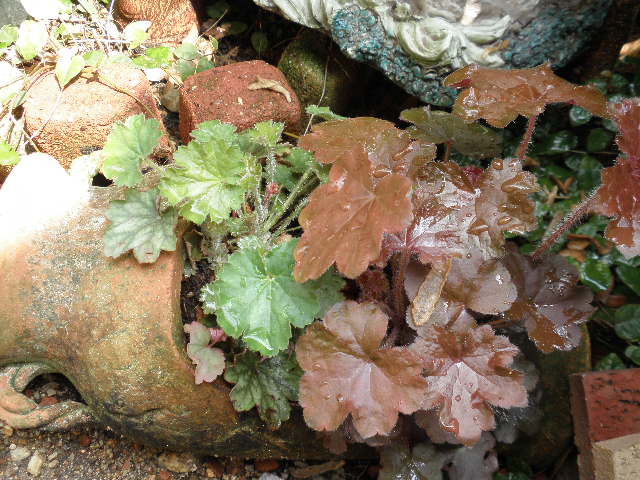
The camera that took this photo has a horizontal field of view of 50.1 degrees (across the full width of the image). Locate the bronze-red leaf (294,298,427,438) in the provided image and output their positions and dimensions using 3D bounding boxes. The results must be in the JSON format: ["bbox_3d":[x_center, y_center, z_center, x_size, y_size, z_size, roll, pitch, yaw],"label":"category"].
[{"bbox_3d":[0.033,0.104,0.550,0.107,0.027,0.114,-3,72,2],"label":"bronze-red leaf"}]

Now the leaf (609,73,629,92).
[{"bbox_3d":[0.366,-0.193,0.840,0.024,0.008,0.027,0,56,0],"label":"leaf"}]

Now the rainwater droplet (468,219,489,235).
[{"bbox_3d":[0.130,-0.011,0.560,0.017,0.006,0.012,-15,59,-2],"label":"rainwater droplet"}]

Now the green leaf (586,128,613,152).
[{"bbox_3d":[0.323,-0.115,0.790,0.029,0.008,0.031,0,63,0],"label":"green leaf"}]

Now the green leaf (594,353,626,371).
[{"bbox_3d":[0.280,0.120,0.660,0.031,0.009,0.030,-5,60,-3],"label":"green leaf"}]

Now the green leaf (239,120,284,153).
[{"bbox_3d":[-0.051,-0.092,0.601,0.030,0.016,0.048,26,56,16],"label":"green leaf"}]

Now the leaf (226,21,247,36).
[{"bbox_3d":[-0.100,-0.254,0.820,0.024,0.007,0.025,3,66,1],"label":"leaf"}]

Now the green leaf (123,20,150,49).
[{"bbox_3d":[-0.252,-0.282,0.940,0.034,0.013,0.042,17,55,12],"label":"green leaf"}]

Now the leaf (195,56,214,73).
[{"bbox_3d":[-0.128,-0.195,0.760,0.022,0.008,0.021,-18,64,-16],"label":"leaf"}]

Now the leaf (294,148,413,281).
[{"bbox_3d":[0.025,-0.014,0.508,0.079,0.025,0.115,19,71,13],"label":"leaf"}]

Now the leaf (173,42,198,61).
[{"bbox_3d":[-0.179,-0.254,0.920,0.033,0.010,0.028,4,53,3],"label":"leaf"}]

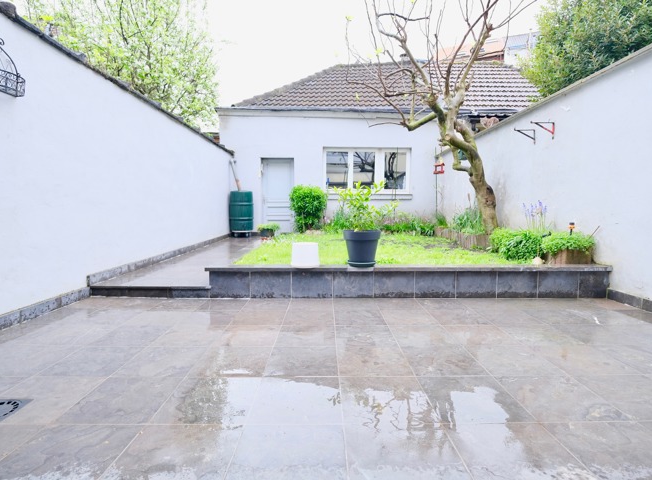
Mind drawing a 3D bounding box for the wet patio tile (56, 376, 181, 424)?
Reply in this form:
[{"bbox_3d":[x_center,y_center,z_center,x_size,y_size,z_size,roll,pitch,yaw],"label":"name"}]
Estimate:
[{"bbox_3d":[-1.054,0.838,1.792,0.454,0.015,0.443,0,5,0],"label":"wet patio tile"}]

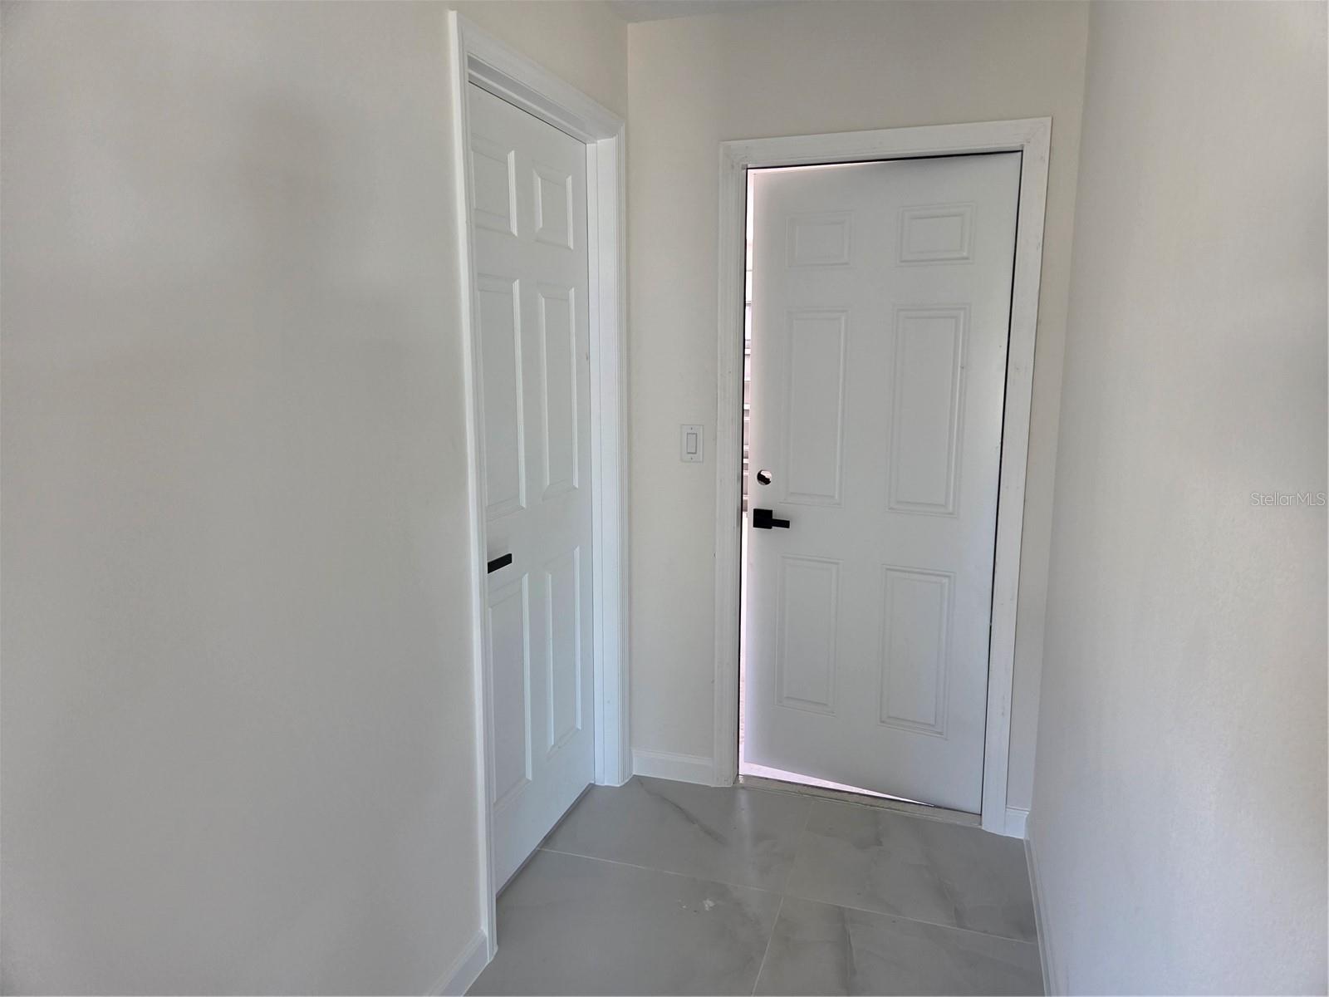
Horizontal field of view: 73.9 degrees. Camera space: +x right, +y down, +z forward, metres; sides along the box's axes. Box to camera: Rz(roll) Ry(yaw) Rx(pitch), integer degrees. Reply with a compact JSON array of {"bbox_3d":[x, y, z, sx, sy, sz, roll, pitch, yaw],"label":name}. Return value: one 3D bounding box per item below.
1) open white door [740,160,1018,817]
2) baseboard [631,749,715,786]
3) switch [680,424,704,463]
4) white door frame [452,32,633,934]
[{"bbox_3d":[0.642,-0.022,2.773,0.800,1.975,0.045,5,11,25],"label":"open white door"},{"bbox_3d":[0.025,0.906,2.979,0.292,0.092,0.015,3,10,18],"label":"baseboard"},{"bbox_3d":[0.087,-0.172,2.774,0.072,0.115,0.010,3,10,18],"label":"switch"},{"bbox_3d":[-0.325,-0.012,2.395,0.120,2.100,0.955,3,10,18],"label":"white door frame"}]

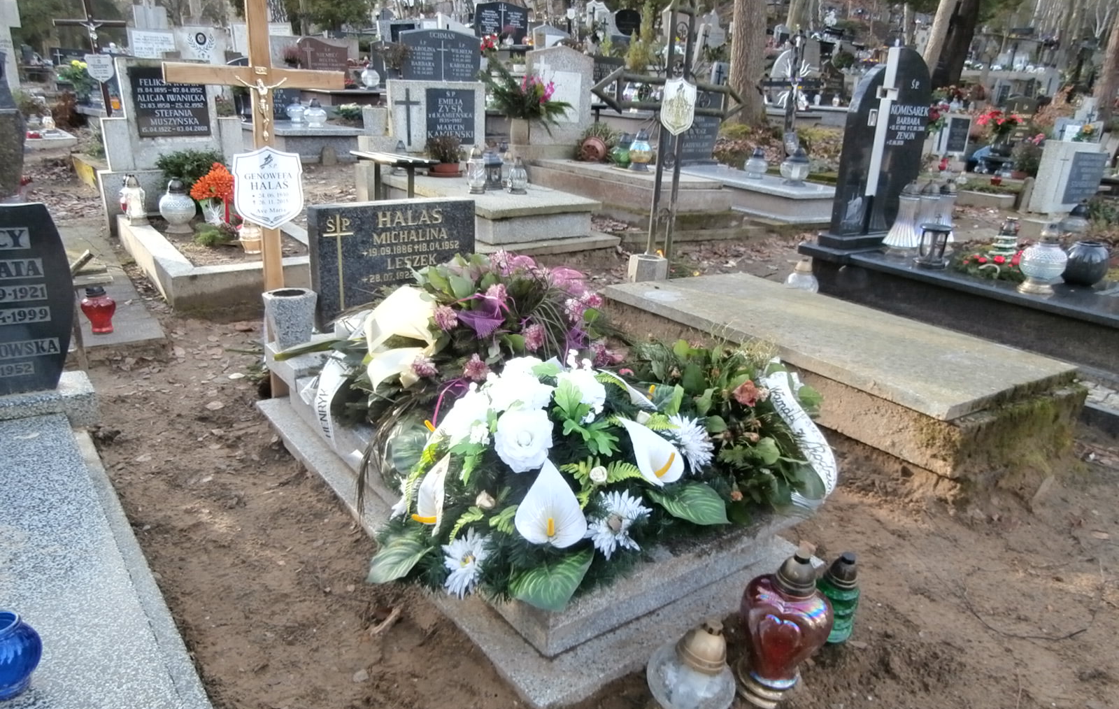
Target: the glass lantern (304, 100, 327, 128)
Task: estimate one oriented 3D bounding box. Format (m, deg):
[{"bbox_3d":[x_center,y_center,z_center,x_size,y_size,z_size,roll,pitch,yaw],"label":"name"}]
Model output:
[{"bbox_3d":[-2.577,-2.553,8.189,0.235,0.265,0.235,-10,22,-33],"label":"glass lantern"}]

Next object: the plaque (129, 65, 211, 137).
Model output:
[{"bbox_3d":[-2.501,-1.631,5.000,0.419,0.434,0.030,-11,25,-30],"label":"plaque"}]

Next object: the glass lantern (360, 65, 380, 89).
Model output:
[{"bbox_3d":[-2.596,-3.809,10.671,0.250,0.290,0.250,-2,20,-13],"label":"glass lantern"}]

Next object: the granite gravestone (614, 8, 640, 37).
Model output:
[{"bbox_3d":[1.402,-6.828,16.052,0.600,0.600,0.100,-12,24,-36],"label":"granite gravestone"}]

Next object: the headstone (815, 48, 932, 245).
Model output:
[{"bbox_3d":[1.740,-1.126,4.197,0.690,1.006,0.160,-14,27,-36],"label":"headstone"}]

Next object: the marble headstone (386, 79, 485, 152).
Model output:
[{"bbox_3d":[-0.842,-1.652,5.350,0.681,0.459,0.120,-13,26,-33],"label":"marble headstone"}]

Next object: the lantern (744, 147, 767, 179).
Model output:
[{"bbox_3d":[1.596,-1.552,6.300,0.158,0.243,0.158,2,21,-1],"label":"lantern"}]

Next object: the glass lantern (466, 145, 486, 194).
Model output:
[{"bbox_3d":[-0.559,-1.261,5.266,0.140,0.310,0.140,2,19,-1],"label":"glass lantern"}]

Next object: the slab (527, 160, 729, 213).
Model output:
[{"bbox_3d":[0.528,-1.406,6.339,0.820,0.225,1.700,-10,22,-33],"label":"slab"}]

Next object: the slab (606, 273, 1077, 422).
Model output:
[{"bbox_3d":[1.137,-0.120,3.418,0.968,0.046,1.722,-9,22,-35],"label":"slab"}]

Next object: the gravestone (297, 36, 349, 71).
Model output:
[{"bbox_3d":[-3.006,-3.759,9.900,0.582,0.525,0.120,-11,25,-30],"label":"gravestone"}]

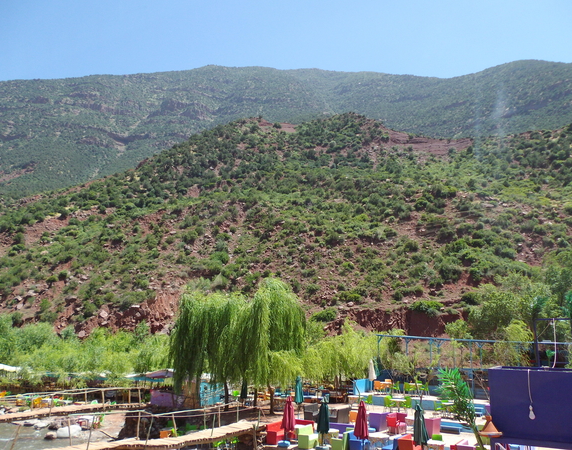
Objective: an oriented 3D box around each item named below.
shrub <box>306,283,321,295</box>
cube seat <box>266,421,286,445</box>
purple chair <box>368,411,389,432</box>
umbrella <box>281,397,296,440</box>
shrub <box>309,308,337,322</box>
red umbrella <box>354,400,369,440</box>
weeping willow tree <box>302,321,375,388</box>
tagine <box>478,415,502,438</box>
[{"bbox_3d":[4.647,10.729,82.000,2.300,2.000,2.200,3,-14,0],"label":"shrub"},{"bbox_3d":[-0.321,9.322,21.676,0.620,0.740,1.000,-2,-15,17],"label":"cube seat"},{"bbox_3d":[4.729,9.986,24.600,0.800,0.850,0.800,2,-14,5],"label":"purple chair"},{"bbox_3d":[0.080,8.651,21.553,0.620,2.000,0.620,3,-14,0],"label":"umbrella"},{"bbox_3d":[5.564,13.427,72.000,3.800,2.100,3.200,3,-14,0],"label":"shrub"},{"bbox_3d":[3.197,8.325,20.200,0.600,2.000,0.600,3,-14,0],"label":"red umbrella"},{"bbox_3d":[3.894,9.977,36.000,5.400,5.600,5.000,3,-14,0],"label":"weeping willow tree"},{"bbox_3d":[2.209,2.183,5.250,0.242,0.220,0.242,3,-14,0],"label":"tagine"}]

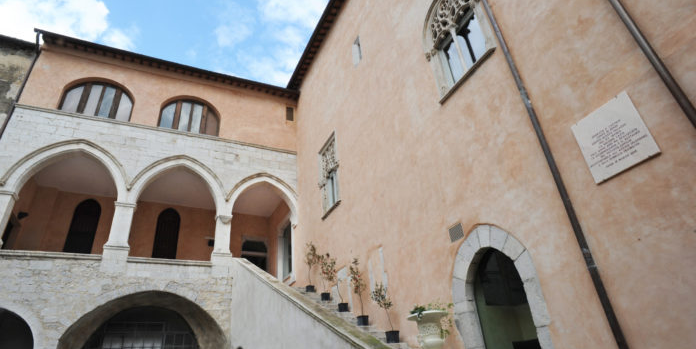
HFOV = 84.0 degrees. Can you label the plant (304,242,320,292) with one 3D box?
[{"bbox_3d":[-1.135,2.826,12.124,0.495,1.575,0.513,-4,-29,-2],"label":"plant"}]

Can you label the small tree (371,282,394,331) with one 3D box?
[{"bbox_3d":[0.719,2.710,7.935,0.343,0.974,0.359,9,-33,-24],"label":"small tree"}]

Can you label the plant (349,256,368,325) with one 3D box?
[{"bbox_3d":[0.261,2.744,9.104,0.301,1.575,0.315,9,-33,-24],"label":"plant"}]

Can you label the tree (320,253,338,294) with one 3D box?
[{"bbox_3d":[-0.544,2.773,10.799,0.508,1.202,0.513,-4,-29,-2],"label":"tree"}]

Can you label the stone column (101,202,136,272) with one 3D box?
[{"bbox_3d":[-7.148,1.999,12.083,0.684,2.259,0.585,9,-32,-24],"label":"stone column"}]

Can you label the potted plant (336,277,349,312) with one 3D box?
[{"bbox_3d":[-0.129,3.070,9.908,0.216,0.897,0.226,9,-33,-24],"label":"potted plant"}]

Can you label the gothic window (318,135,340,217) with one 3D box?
[{"bbox_3d":[-0.635,0.014,12.527,0.225,2.520,1.463,9,-32,-24],"label":"gothic window"}]

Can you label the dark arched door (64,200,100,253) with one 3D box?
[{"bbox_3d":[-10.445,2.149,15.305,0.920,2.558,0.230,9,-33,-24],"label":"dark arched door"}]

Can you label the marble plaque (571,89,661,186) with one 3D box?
[{"bbox_3d":[3.032,-0.416,4.460,0.029,0.824,0.711,9,-32,-24],"label":"marble plaque"}]

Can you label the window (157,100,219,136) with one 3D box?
[{"bbox_3d":[-6.066,-2.240,15.006,2.139,1.656,0.230,9,-33,-24],"label":"window"}]

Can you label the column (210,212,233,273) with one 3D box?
[{"bbox_3d":[-4.284,2.342,13.209,0.621,1.771,0.598,9,-33,-24],"label":"column"}]

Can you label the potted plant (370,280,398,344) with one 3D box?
[{"bbox_3d":[0.765,2.805,7.875,0.408,1.206,0.426,-4,-30,-2],"label":"potted plant"}]

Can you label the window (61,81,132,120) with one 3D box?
[{"bbox_3d":[-8.835,-2.647,13.782,2.124,1.575,0.180,9,-32,-24],"label":"window"}]

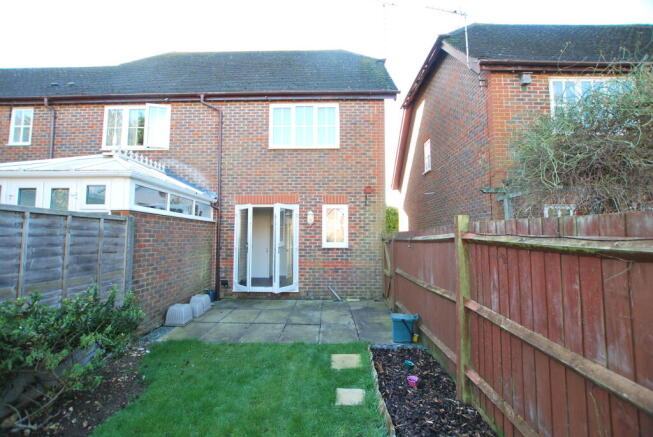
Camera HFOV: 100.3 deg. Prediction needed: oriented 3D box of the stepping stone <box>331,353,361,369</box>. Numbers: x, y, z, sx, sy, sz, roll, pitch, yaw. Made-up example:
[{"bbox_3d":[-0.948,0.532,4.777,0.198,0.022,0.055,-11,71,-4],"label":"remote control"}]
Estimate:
[{"bbox_3d":[0.256,1.840,3.473,0.393,0.040,0.381,0,-1,1],"label":"stepping stone"}]

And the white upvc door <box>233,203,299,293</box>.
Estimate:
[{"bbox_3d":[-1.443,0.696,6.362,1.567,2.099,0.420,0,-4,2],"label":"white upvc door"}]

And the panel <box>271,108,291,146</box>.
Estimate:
[{"bbox_3d":[-1.111,-2.255,6.750,0.472,0.977,0.030,0,-4,2],"label":"panel"}]

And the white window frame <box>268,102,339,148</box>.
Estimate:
[{"bbox_3d":[-0.549,-2.267,6.734,1.758,1.169,0.090,0,-4,2],"label":"white window frame"}]

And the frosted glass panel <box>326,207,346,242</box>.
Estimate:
[{"bbox_3d":[0.222,0.161,6.541,0.419,0.827,0.030,0,-4,2],"label":"frosted glass panel"}]

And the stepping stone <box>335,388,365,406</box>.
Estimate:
[{"bbox_3d":[0.247,1.840,2.776,0.301,0.040,0.279,0,-1,1],"label":"stepping stone"}]

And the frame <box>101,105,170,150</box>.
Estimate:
[{"bbox_3d":[-4.767,-2.284,6.810,1.719,1.173,0.150,0,-4,2],"label":"frame"}]

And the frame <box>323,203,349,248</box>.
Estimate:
[{"bbox_3d":[0.212,0.197,6.539,0.629,1.039,0.080,0,-4,2],"label":"frame"}]

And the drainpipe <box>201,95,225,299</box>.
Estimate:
[{"bbox_3d":[-2.790,-0.537,6.539,0.518,4.924,0.240,0,-4,2],"label":"drainpipe"}]

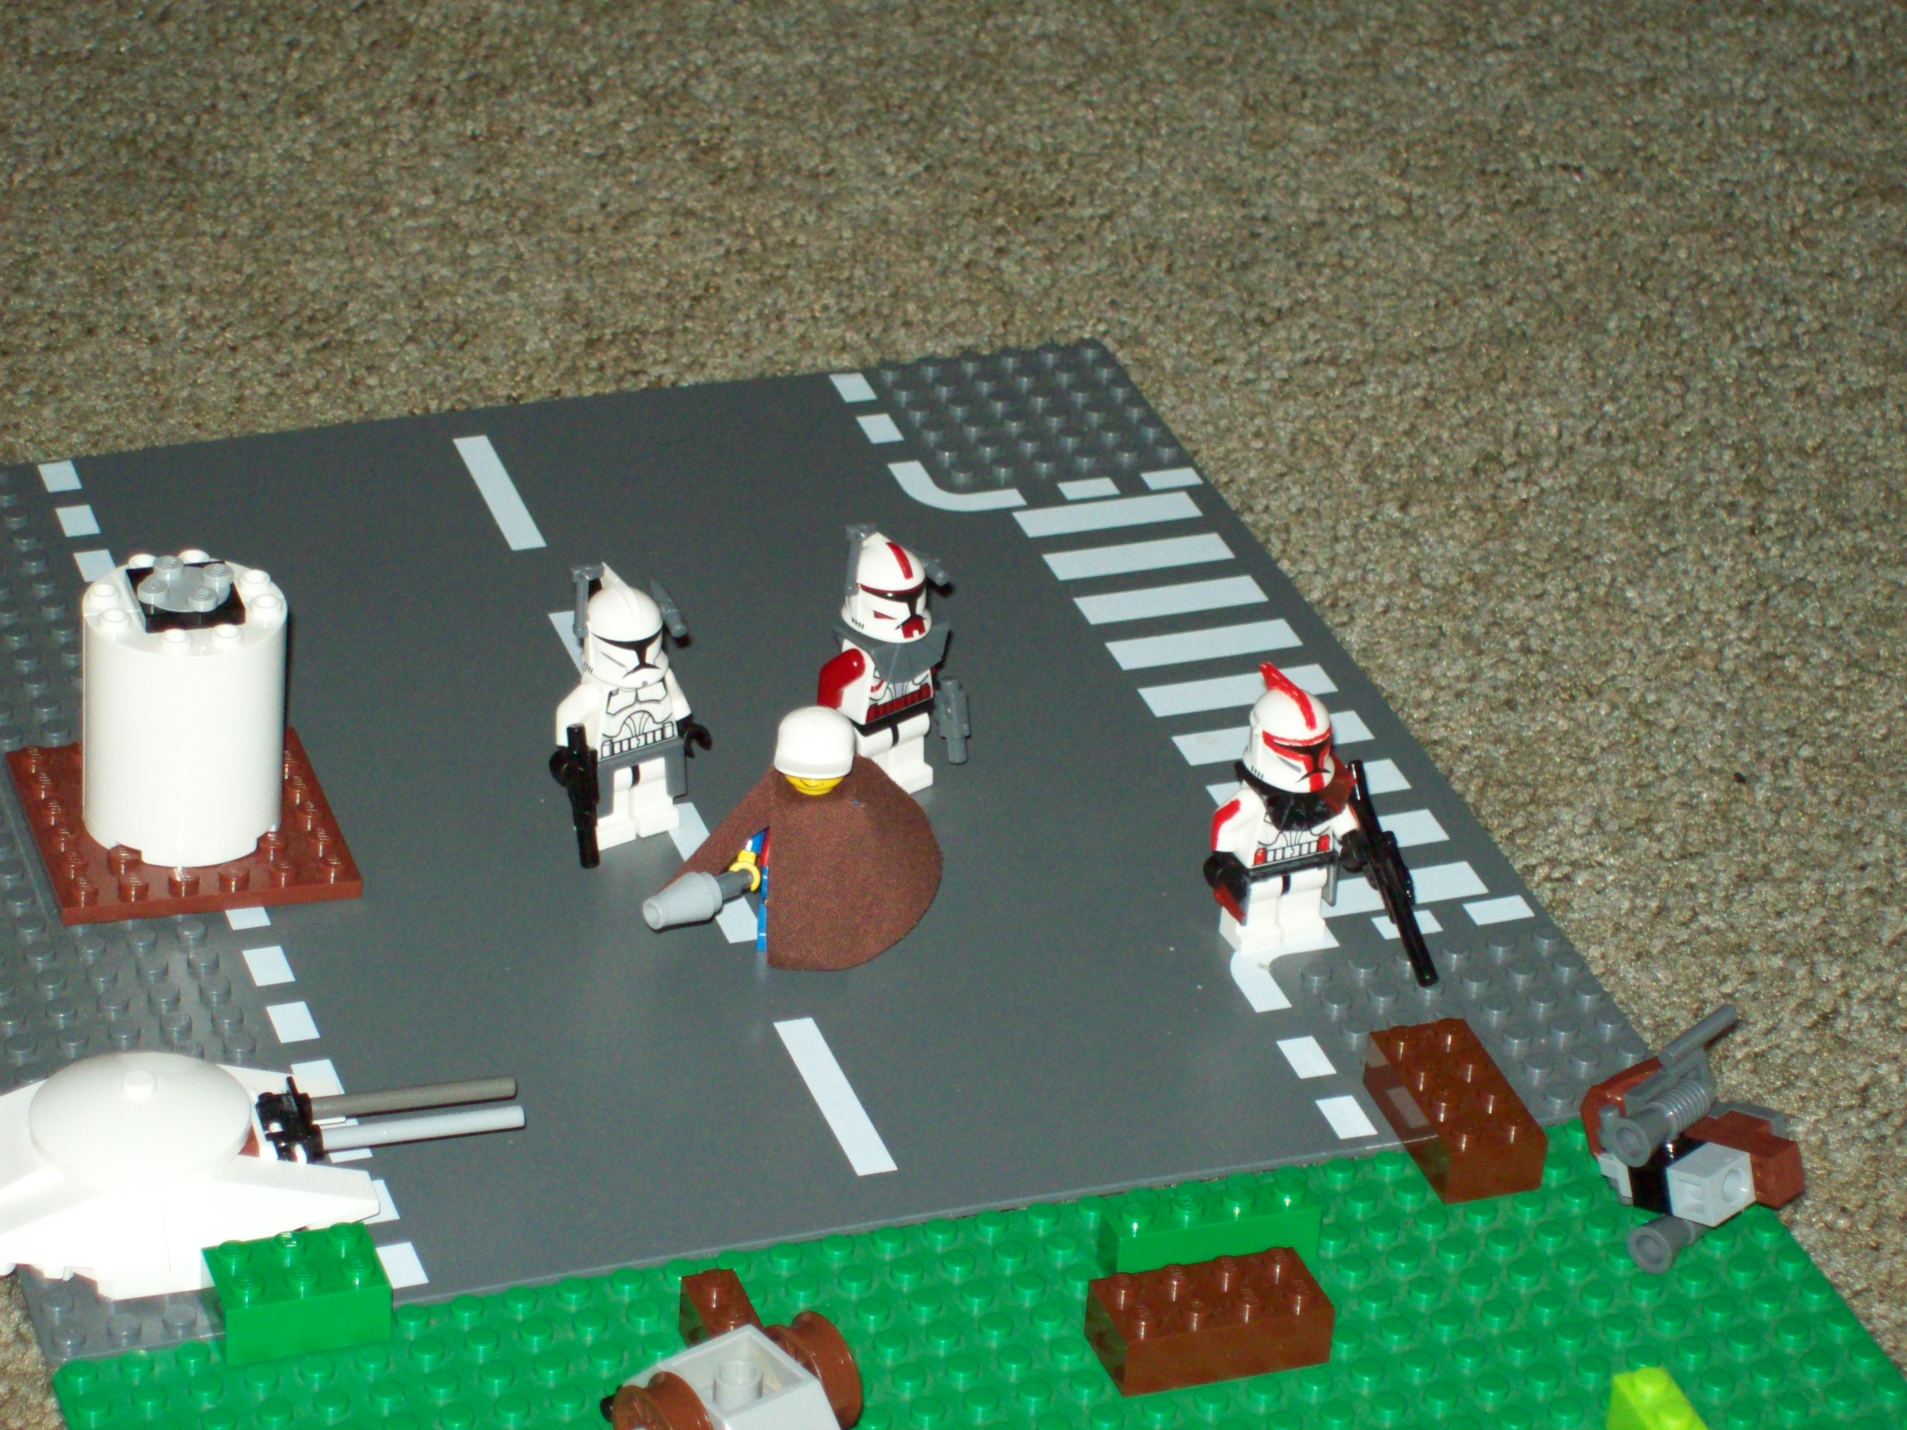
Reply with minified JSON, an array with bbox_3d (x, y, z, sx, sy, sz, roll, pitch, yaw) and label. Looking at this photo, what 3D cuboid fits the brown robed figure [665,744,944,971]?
[{"bbox_3d":[-0.024,0.022,0.934,0.043,0.032,0.022,5,31,2],"label":"brown robed figure"}]

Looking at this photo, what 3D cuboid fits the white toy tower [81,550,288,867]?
[{"bbox_3d":[-0.122,-0.001,0.945,0.032,0.040,0.032,-5,32,-18],"label":"white toy tower"}]

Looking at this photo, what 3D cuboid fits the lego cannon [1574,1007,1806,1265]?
[{"bbox_3d":[0.109,0.062,0.892,0.033,0.025,0.033,-25,25,-37],"label":"lego cannon"}]

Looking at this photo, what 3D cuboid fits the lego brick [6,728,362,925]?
[{"bbox_3d":[-0.124,0.017,0.956,0.048,0.005,0.048,-5,32,-18],"label":"lego brick"}]

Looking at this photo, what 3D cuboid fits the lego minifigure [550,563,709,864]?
[{"bbox_3d":[-0.053,-0.001,0.955,0.028,0.046,0.018,-16,36,-29],"label":"lego minifigure"}]

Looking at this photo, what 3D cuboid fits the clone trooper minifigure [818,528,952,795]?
[{"bbox_3d":[-0.011,-0.007,0.970,0.027,0.046,0.018,-23,40,-37],"label":"clone trooper minifigure"}]

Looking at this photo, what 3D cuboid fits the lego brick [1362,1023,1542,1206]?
[{"bbox_3d":[0.076,0.059,0.902,0.016,0.011,0.032,-8,33,-18],"label":"lego brick"}]

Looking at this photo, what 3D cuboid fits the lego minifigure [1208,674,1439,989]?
[{"bbox_3d":[0.056,0.019,0.933,0.034,0.046,0.033,-11,34,-22],"label":"lego minifigure"}]

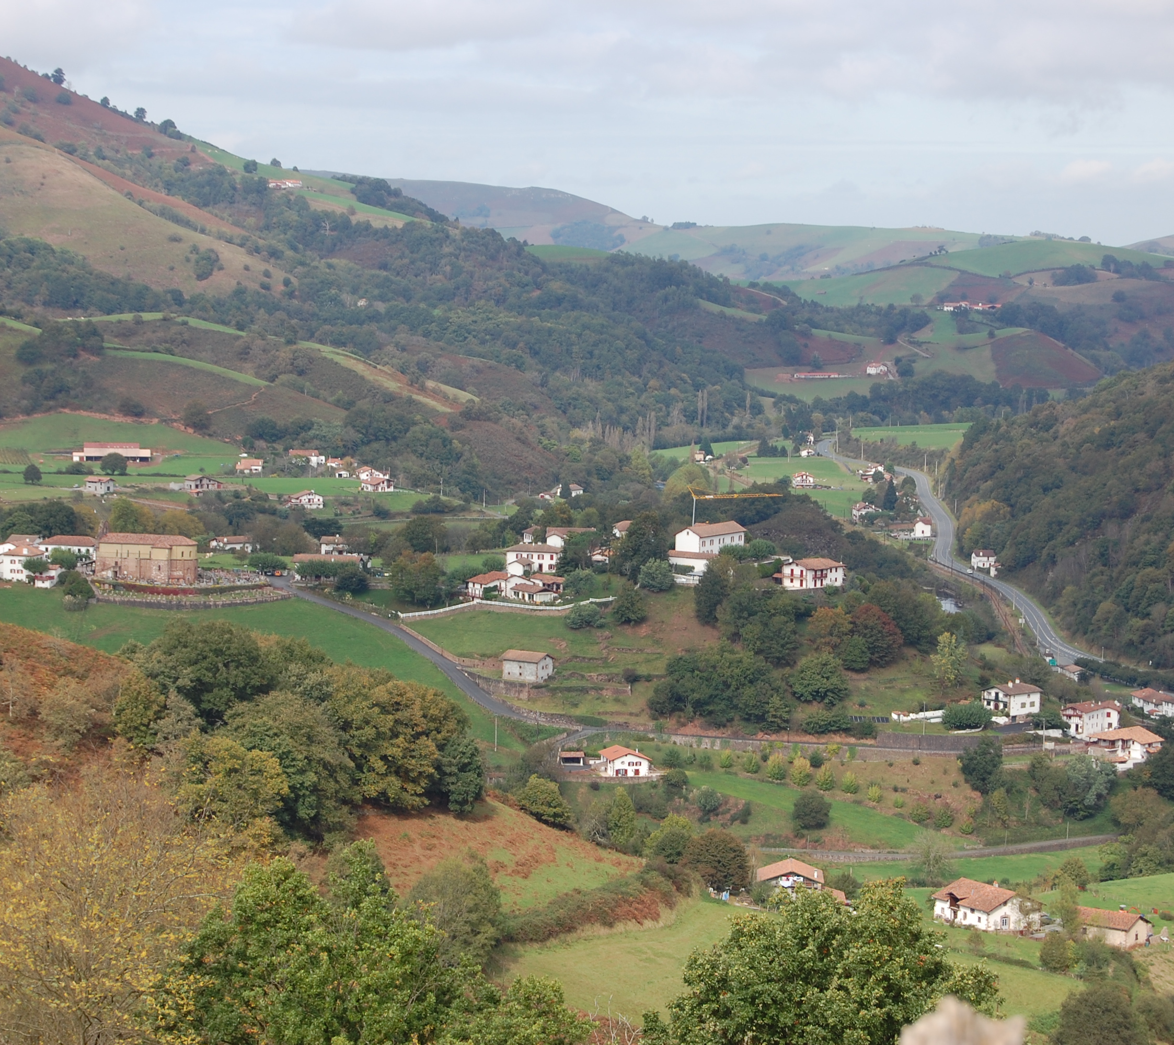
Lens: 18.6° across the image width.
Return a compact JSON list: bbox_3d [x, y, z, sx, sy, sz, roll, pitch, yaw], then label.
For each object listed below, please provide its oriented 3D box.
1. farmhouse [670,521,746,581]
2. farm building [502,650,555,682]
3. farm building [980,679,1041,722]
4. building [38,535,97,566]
[{"bbox_3d":[37.380,7.100,1077.420,11.150,12.860,28.380,3,6,30],"label":"farmhouse"},{"bbox_3d":[-16.560,40.060,999.260,13.710,7.760,7.920,4,6,37],"label":"farm building"},{"bbox_3d":[125.190,52.980,1053.380,14.060,9.730,10.810,-4,6,-43],"label":"farm building"},{"bbox_3d":[-158.580,8.610,1093.530,16.500,8.700,8.700,1,5,15],"label":"building"}]

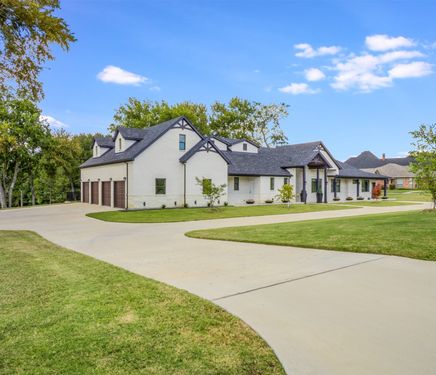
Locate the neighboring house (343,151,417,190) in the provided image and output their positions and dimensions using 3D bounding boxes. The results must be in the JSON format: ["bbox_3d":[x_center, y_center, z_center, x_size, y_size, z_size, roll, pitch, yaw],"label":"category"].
[{"bbox_3d":[39.621,-4.222,82.960,19.500,9.200,14.000,0,1,-6],"label":"neighboring house"}]

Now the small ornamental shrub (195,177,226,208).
[{"bbox_3d":[-0.682,0.476,33.787,3.000,3.100,2.800,0,0,0],"label":"small ornamental shrub"}]

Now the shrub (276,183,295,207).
[{"bbox_3d":[7.159,0.763,36.489,1.900,2.450,1.900,0,0,0],"label":"shrub"}]

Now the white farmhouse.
[{"bbox_3d":[4.825,-2.673,48.577,42.400,9.000,16.200,0,1,-37],"label":"white farmhouse"}]

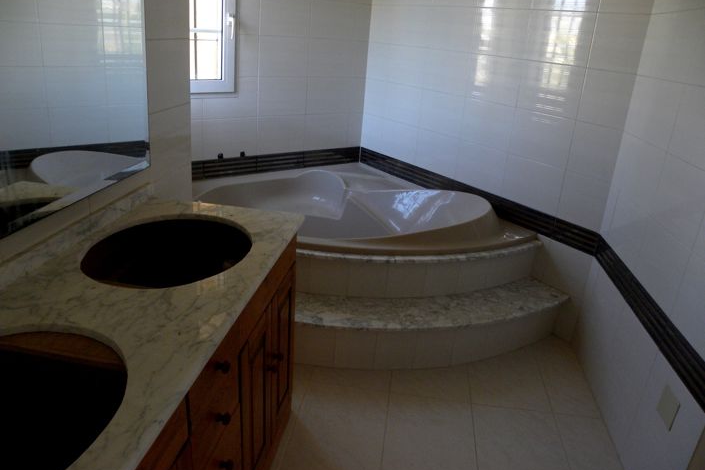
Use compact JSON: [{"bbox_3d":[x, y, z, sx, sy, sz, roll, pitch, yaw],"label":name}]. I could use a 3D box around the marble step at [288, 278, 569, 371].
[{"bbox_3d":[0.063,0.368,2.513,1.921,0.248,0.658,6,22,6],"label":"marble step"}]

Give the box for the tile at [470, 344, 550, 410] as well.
[{"bbox_3d":[0.679,0.609,2.368,0.328,0.010,0.512,6,22,6],"label":"tile"}]

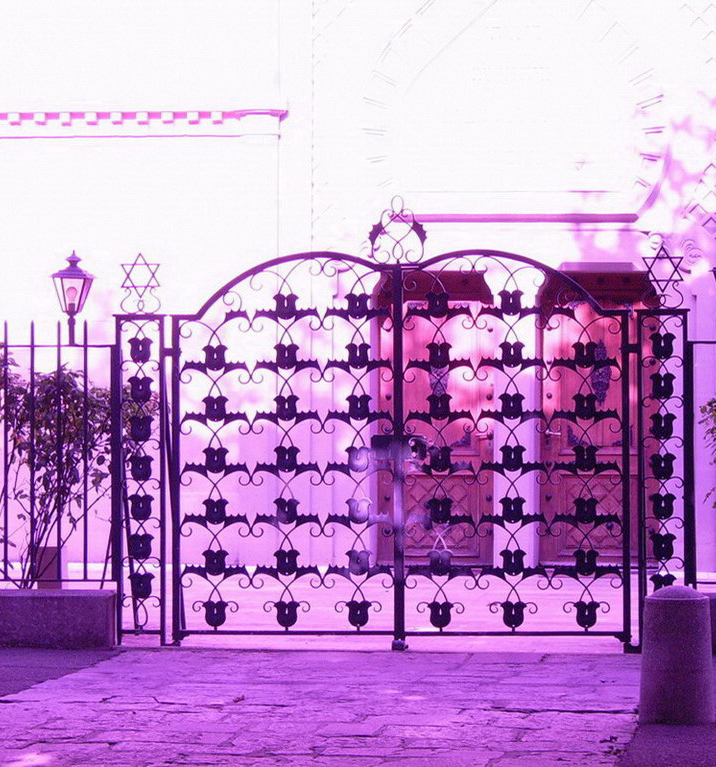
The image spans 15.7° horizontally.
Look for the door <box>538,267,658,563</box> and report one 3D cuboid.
[{"bbox_3d":[2.107,0.280,22.800,1.060,2.600,0.170,0,0,3],"label":"door"}]

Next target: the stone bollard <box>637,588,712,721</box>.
[{"bbox_3d":[1.460,1.240,11.950,0.345,0.630,0.345,0,0,6],"label":"stone bollard"}]

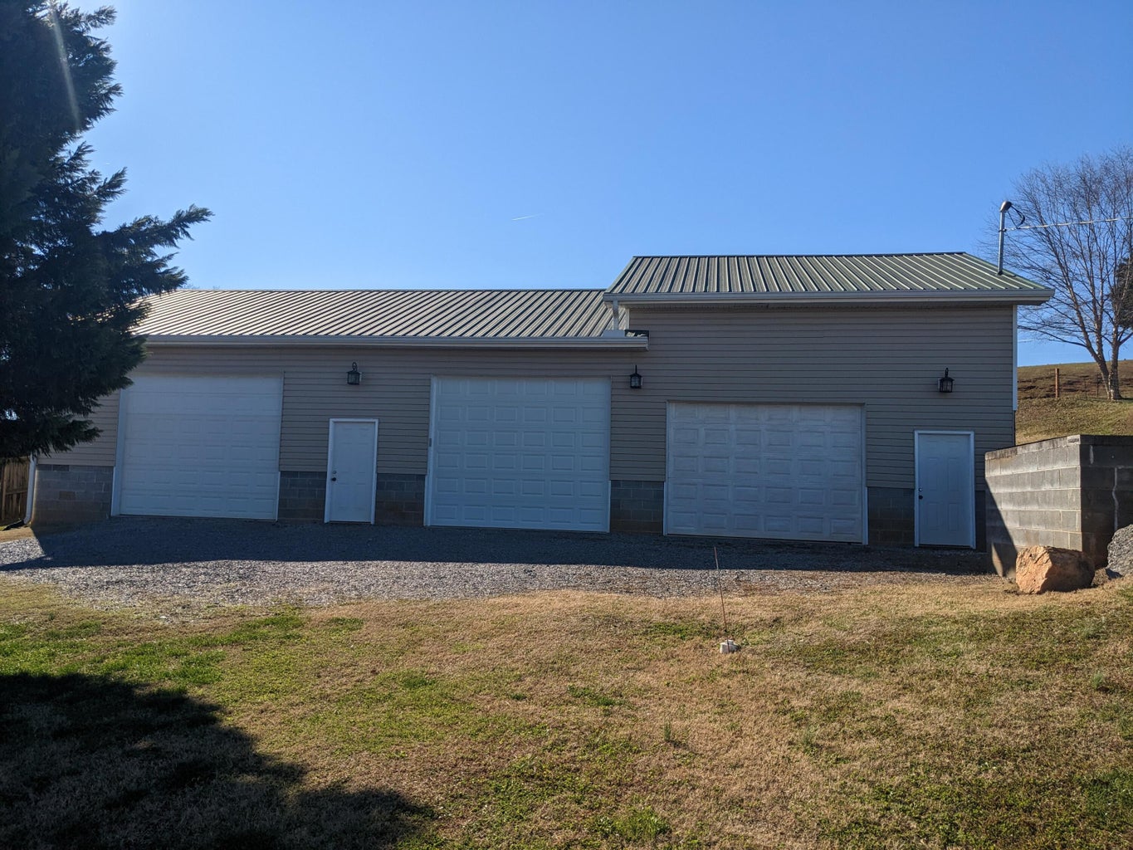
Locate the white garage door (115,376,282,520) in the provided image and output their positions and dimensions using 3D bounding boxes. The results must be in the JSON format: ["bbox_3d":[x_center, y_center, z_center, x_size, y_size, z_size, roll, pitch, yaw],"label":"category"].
[{"bbox_3d":[-7.692,0.422,18.424,3.655,2.992,0.100,1,-4,8],"label":"white garage door"}]

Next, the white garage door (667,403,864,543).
[{"bbox_3d":[3.733,0.851,16.700,3.669,2.569,0.100,1,-4,8],"label":"white garage door"}]

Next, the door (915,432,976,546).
[{"bbox_3d":[6.911,1.161,16.164,1.023,2.106,0.100,1,-4,8],"label":"door"}]

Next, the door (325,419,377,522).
[{"bbox_3d":[-4.341,0.926,17.847,1.002,2.106,0.100,1,-4,8],"label":"door"}]

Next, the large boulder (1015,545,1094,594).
[{"bbox_3d":[4.332,1.278,7.850,0.620,0.430,0.570,-1,-5,29],"label":"large boulder"}]

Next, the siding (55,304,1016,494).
[{"bbox_3d":[-1.462,-0.661,17.560,19.510,3.376,0.150,1,-4,8],"label":"siding"}]

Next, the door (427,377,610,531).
[{"bbox_3d":[-0.959,0.535,17.419,3.635,3.006,0.100,1,-4,8],"label":"door"}]

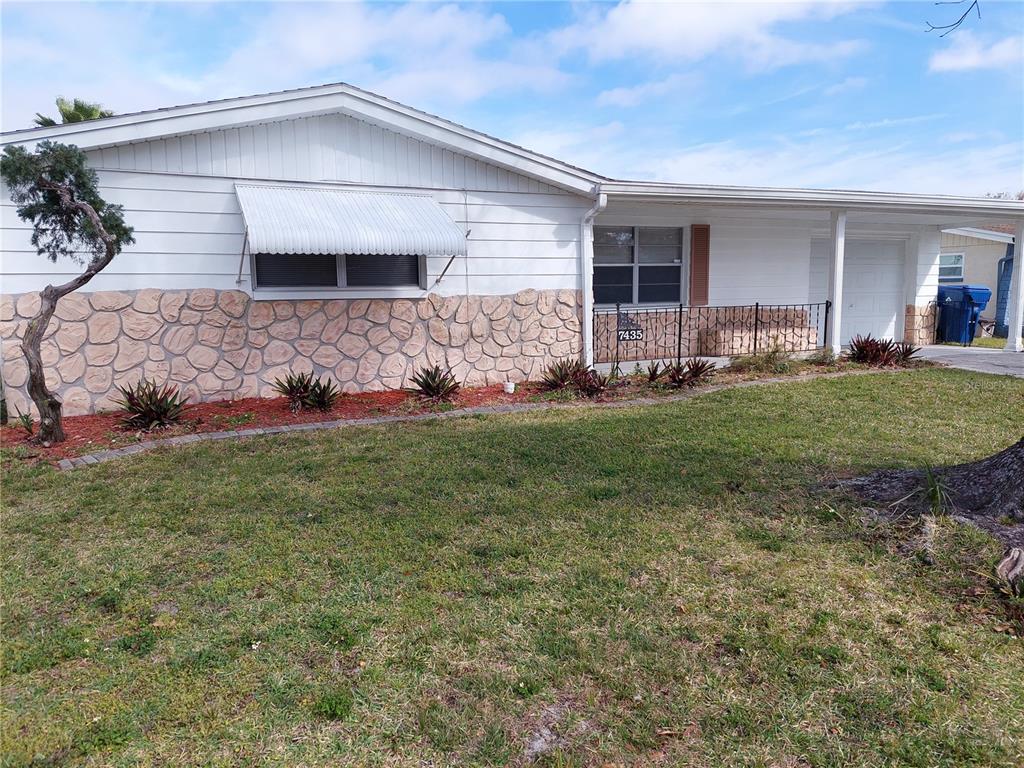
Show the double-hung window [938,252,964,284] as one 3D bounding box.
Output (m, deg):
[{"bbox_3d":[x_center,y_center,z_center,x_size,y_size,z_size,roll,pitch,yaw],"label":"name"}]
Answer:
[{"bbox_3d":[11.404,-3.044,18.600,0.100,0.760,0.920,-4,7,-22],"label":"double-hung window"}]

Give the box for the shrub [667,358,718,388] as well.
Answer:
[{"bbox_3d":[2.162,-0.145,8.550,0.530,0.360,0.480,-4,8,-23],"label":"shrub"}]

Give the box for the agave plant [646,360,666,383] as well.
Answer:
[{"bbox_3d":[2.043,-0.183,10.029,0.283,0.298,0.269,-1,7,0],"label":"agave plant"}]

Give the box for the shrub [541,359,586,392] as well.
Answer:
[{"bbox_3d":[0.682,-0.139,9.416,0.612,0.400,0.581,-1,7,0],"label":"shrub"}]

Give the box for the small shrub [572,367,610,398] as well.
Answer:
[{"bbox_3d":[0.873,-0.022,7.900,0.430,0.340,0.410,-1,7,0],"label":"small shrub"}]

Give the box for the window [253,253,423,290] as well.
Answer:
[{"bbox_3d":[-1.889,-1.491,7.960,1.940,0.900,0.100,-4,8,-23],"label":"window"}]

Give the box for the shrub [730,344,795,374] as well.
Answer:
[{"bbox_3d":[3.307,-0.326,9.450,0.790,0.370,0.520,-4,8,-23],"label":"shrub"}]

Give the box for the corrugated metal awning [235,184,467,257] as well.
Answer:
[{"bbox_3d":[-1.825,-1.863,8.106,2.391,0.840,1.170,-4,8,-25],"label":"corrugated metal awning"}]

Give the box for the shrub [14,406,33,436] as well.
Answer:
[{"bbox_3d":[-4.197,0.322,6.100,0.140,0.260,0.150,-4,8,-23],"label":"shrub"}]

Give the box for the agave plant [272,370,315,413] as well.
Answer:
[{"bbox_3d":[-2.454,0.072,7.901,0.491,0.447,0.467,-4,8,-25],"label":"agave plant"}]

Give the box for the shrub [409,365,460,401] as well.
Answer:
[{"bbox_3d":[-0.942,-0.024,8.576,0.630,0.426,0.599,-1,7,0],"label":"shrub"}]

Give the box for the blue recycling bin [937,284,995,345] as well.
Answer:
[{"bbox_3d":[8.776,-1.326,13.800,0.660,1.110,0.780,-3,7,-14],"label":"blue recycling bin"}]

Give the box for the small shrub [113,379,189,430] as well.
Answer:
[{"bbox_3d":[-3.544,0.189,6.924,0.744,0.488,0.707,-4,8,-25],"label":"small shrub"}]

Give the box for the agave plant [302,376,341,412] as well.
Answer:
[{"bbox_3d":[-2.122,0.105,7.876,0.423,0.379,0.402,-4,8,-25],"label":"agave plant"}]

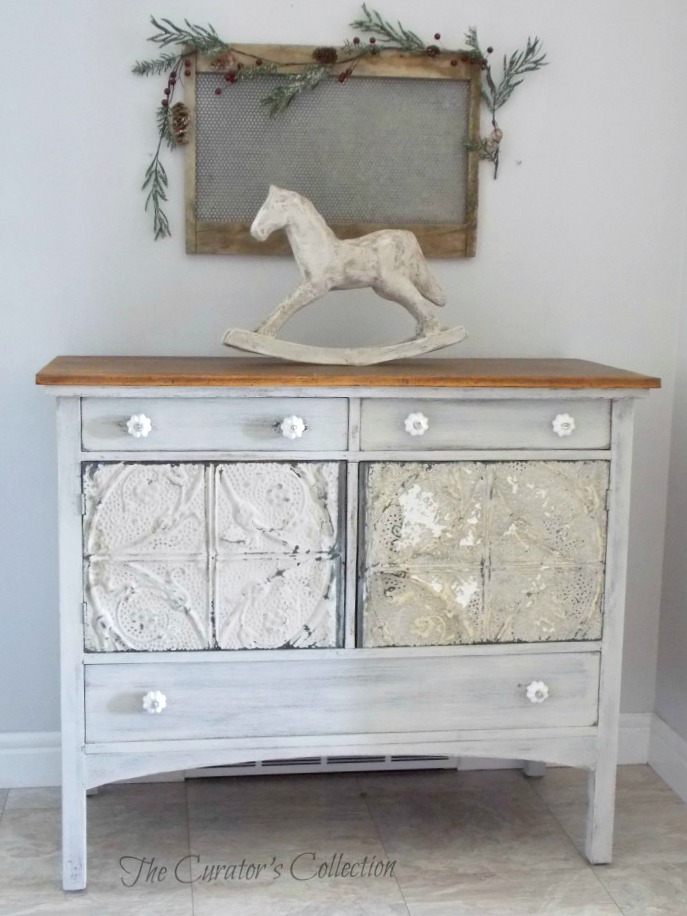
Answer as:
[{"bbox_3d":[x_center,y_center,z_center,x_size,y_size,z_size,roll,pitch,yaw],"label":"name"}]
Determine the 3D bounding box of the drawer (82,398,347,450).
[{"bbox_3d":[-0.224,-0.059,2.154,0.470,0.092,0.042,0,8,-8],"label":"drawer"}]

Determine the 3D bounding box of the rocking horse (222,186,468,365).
[{"bbox_3d":[0.010,-0.363,2.444,0.488,0.347,0.105,-1,8,-12],"label":"rocking horse"}]

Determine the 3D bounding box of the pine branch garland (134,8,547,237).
[{"bbox_3d":[0.001,-0.690,2.533,0.859,0.473,0.080,0,8,-8],"label":"pine branch garland"}]

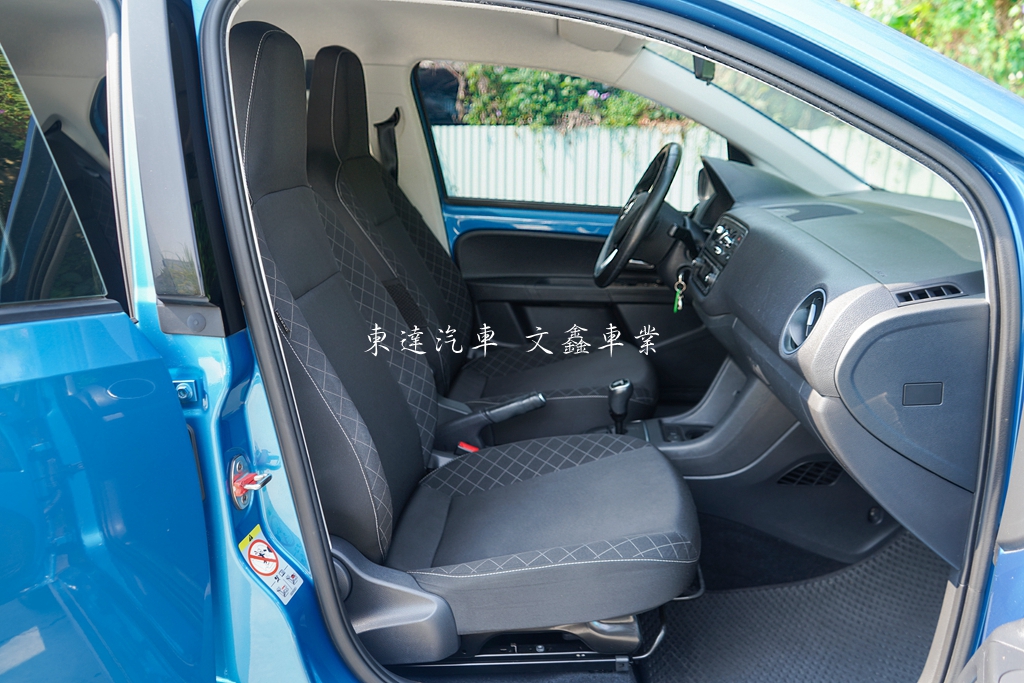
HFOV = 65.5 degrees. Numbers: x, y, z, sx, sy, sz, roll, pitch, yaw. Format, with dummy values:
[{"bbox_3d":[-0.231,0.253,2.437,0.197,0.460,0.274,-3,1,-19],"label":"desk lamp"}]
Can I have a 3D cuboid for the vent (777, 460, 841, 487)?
[{"bbox_3d":[0.541,0.235,1.444,0.110,0.043,0.025,7,17,22],"label":"vent"}]

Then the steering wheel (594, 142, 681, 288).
[{"bbox_3d":[0.305,-0.285,1.863,0.095,0.370,0.370,27,16,-5],"label":"steering wheel"}]

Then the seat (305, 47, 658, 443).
[{"bbox_3d":[-0.074,-0.235,1.943,0.840,0.915,0.500,1,15,4],"label":"seat"}]

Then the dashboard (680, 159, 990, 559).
[{"bbox_3d":[0.587,-0.121,1.519,0.490,0.410,1.380,1,16,3],"label":"dashboard"}]

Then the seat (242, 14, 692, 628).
[{"bbox_3d":[-0.084,-0.041,1.311,0.790,0.907,0.500,1,15,4],"label":"seat"}]

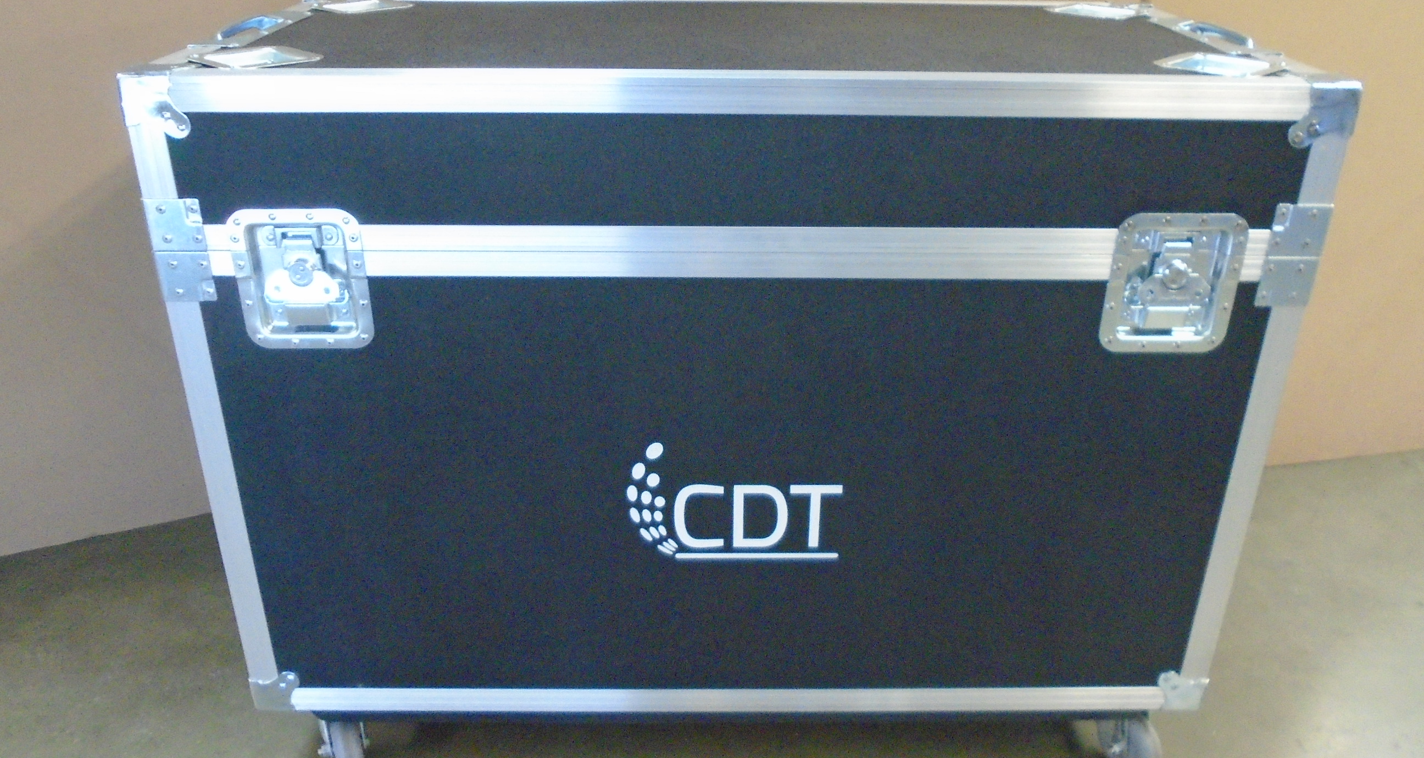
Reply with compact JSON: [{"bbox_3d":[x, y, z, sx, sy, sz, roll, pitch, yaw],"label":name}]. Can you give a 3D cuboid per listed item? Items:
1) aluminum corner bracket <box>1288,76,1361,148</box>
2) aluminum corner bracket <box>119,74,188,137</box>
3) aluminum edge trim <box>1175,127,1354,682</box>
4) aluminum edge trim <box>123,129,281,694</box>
[{"bbox_3d":[0.492,-0.223,0.881,0.052,0.053,0.051,0,25,-1],"label":"aluminum corner bracket"},{"bbox_3d":[-0.443,-0.227,0.871,0.051,0.052,0.051,0,25,-1],"label":"aluminum corner bracket"},{"bbox_3d":[0.498,0.051,0.999,0.029,0.574,0.029,0,25,-1],"label":"aluminum edge trim"},{"bbox_3d":[-0.455,0.047,0.989,0.029,0.576,0.029,0,25,-1],"label":"aluminum edge trim"}]

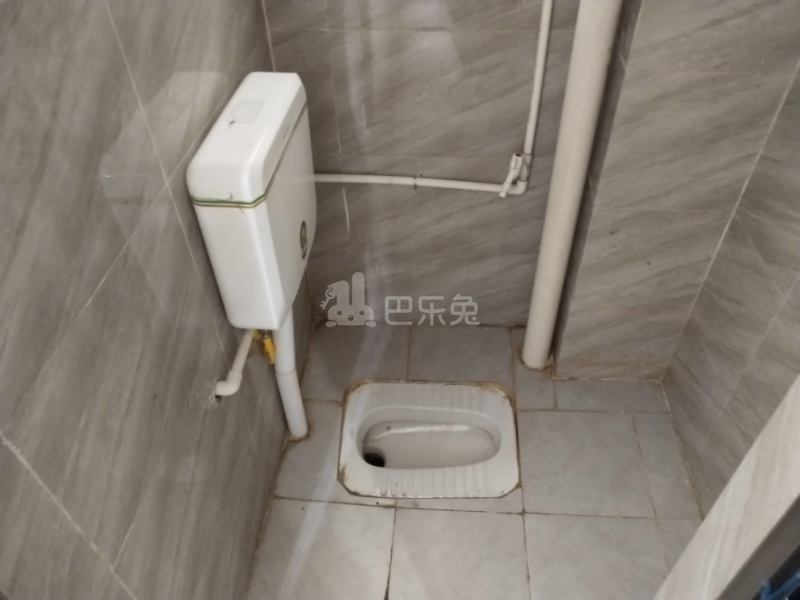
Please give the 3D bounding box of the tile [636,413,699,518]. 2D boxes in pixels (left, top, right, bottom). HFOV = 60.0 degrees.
[{"bbox_3d":[0.689,0.431,1.815,0.106,0.012,0.323,2,43,4],"label":"tile"}]

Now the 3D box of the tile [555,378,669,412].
[{"bbox_3d":[0.599,0.278,1.981,0.309,0.012,0.119,2,43,4],"label":"tile"}]

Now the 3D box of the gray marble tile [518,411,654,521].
[{"bbox_3d":[0.479,0.427,1.825,0.314,0.012,0.322,2,43,4],"label":"gray marble tile"}]

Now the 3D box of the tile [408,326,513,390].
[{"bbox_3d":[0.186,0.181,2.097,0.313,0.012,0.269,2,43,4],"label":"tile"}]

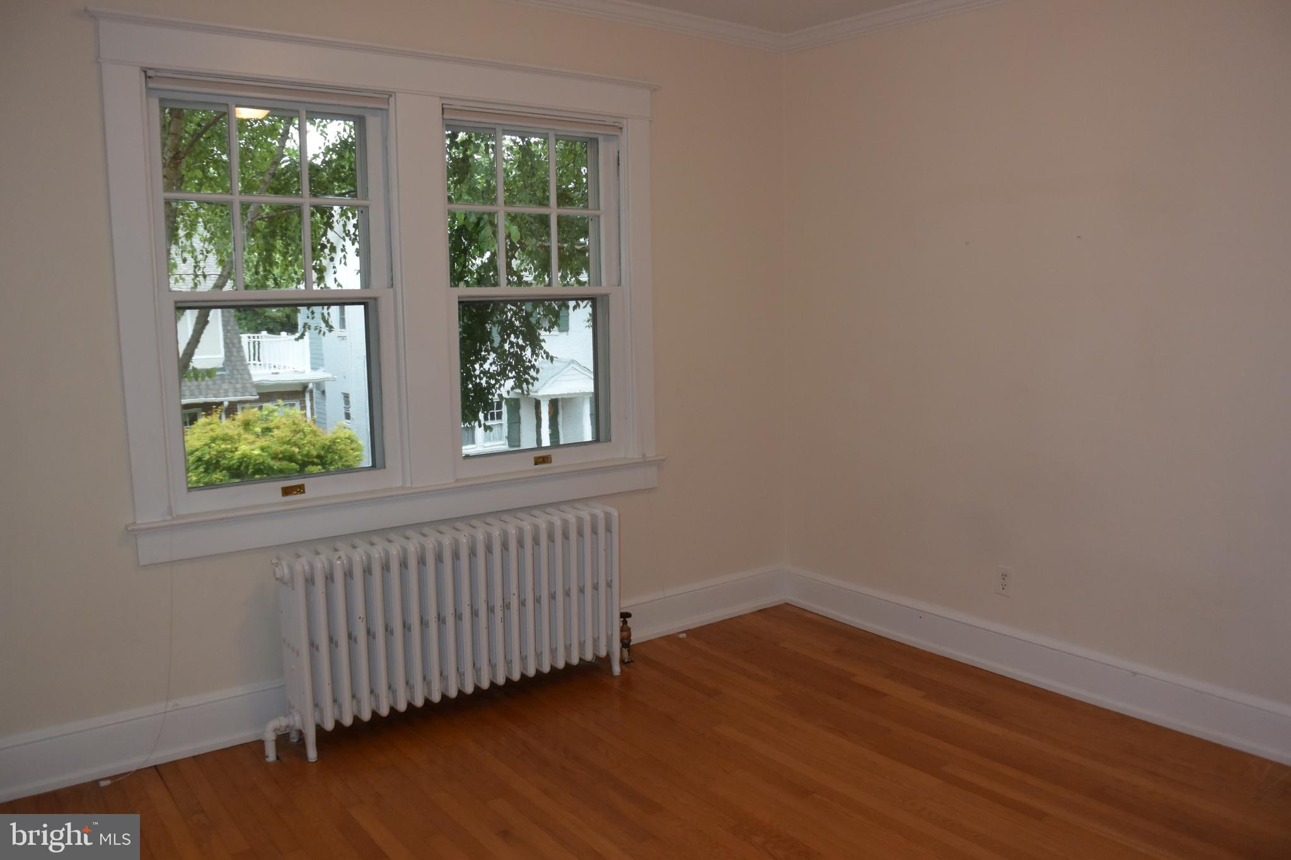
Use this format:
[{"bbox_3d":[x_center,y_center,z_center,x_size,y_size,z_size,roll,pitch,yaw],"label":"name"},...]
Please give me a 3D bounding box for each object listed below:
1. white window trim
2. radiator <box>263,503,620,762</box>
[{"bbox_3d":[-0.807,-0.496,3.589,2.080,1.685,0.115,-6,9,-35],"label":"white window trim"},{"bbox_3d":[-0.696,0.696,3.549,1.340,0.675,0.220,-6,9,-35],"label":"radiator"}]

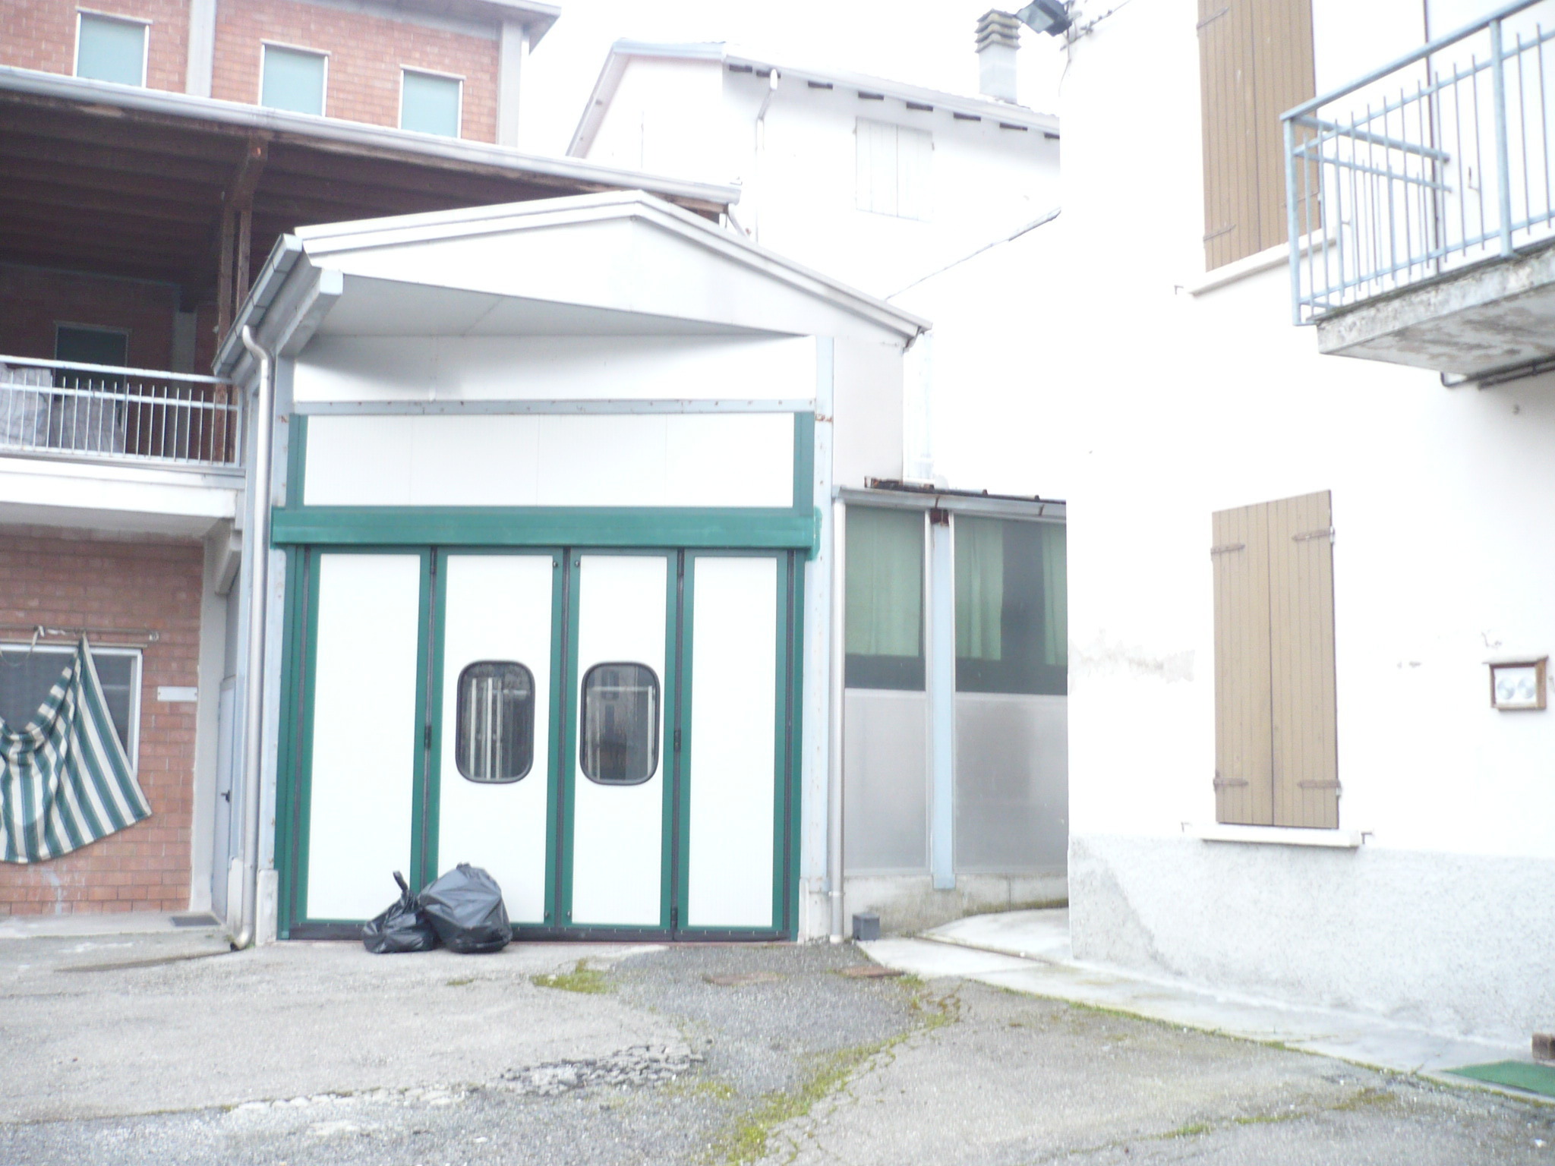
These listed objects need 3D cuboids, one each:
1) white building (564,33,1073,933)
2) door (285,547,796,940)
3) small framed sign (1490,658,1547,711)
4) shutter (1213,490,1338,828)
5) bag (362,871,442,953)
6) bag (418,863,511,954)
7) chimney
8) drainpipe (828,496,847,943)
[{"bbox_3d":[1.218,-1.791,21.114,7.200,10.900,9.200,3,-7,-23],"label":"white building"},{"bbox_3d":[-1.873,1.289,12.590,4.086,3.139,0.100,0,-6,2],"label":"door"},{"bbox_3d":[3.486,0.480,7.395,0.090,0.245,0.278,4,-7,-26],"label":"small framed sign"},{"bbox_3d":[2.819,0.447,8.950,0.060,1.836,0.933,4,-7,-26],"label":"shutter"},{"bbox_3d":[-2.865,2.512,12.017,0.560,0.600,0.480,0,-6,2],"label":"bag"},{"bbox_3d":[-2.398,2.491,12.050,0.670,0.660,0.550,0,-6,2],"label":"bag"},{"bbox_3d":[2.736,-6.521,19.512,0.410,1.300,0.410,3,-7,-23],"label":"chimney"},{"bbox_3d":[0.483,1.062,12.549,0.110,3.537,0.110,0,-6,2],"label":"drainpipe"}]

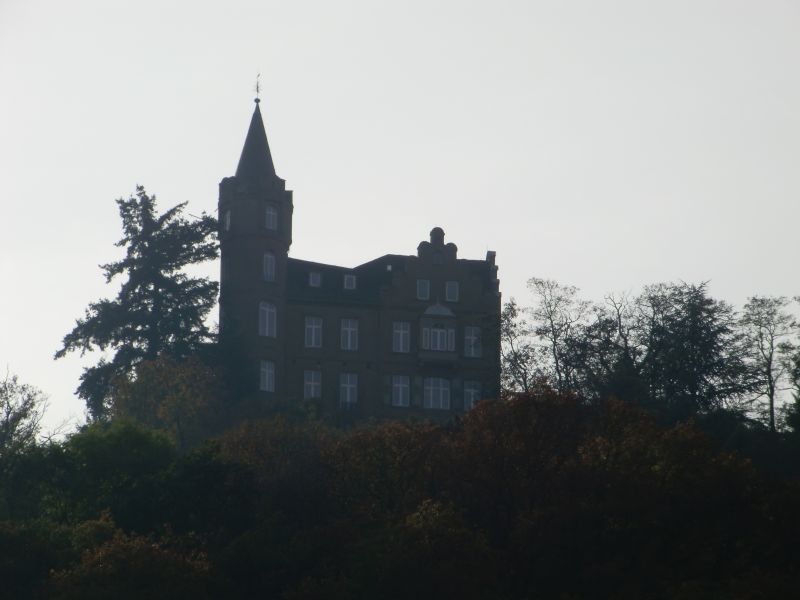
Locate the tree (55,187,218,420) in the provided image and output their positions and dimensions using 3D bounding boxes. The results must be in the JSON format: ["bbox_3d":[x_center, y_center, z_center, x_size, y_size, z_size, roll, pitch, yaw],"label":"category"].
[{"bbox_3d":[-19.674,0.602,347.436,12.500,18.357,12.000,0,-9,0],"label":"tree"}]

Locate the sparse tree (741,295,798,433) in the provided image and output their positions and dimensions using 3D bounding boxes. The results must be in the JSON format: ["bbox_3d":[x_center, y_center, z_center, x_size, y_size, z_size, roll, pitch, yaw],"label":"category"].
[{"bbox_3d":[27.403,4.834,342.795,4.300,10.164,4.200,0,-9,0],"label":"sparse tree"}]

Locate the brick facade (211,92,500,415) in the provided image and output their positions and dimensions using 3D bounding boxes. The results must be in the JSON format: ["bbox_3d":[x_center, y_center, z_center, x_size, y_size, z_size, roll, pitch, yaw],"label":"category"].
[{"bbox_3d":[-4.052,-1.533,345.683,21.750,24.200,12.500,3,-10,-20],"label":"brick facade"}]

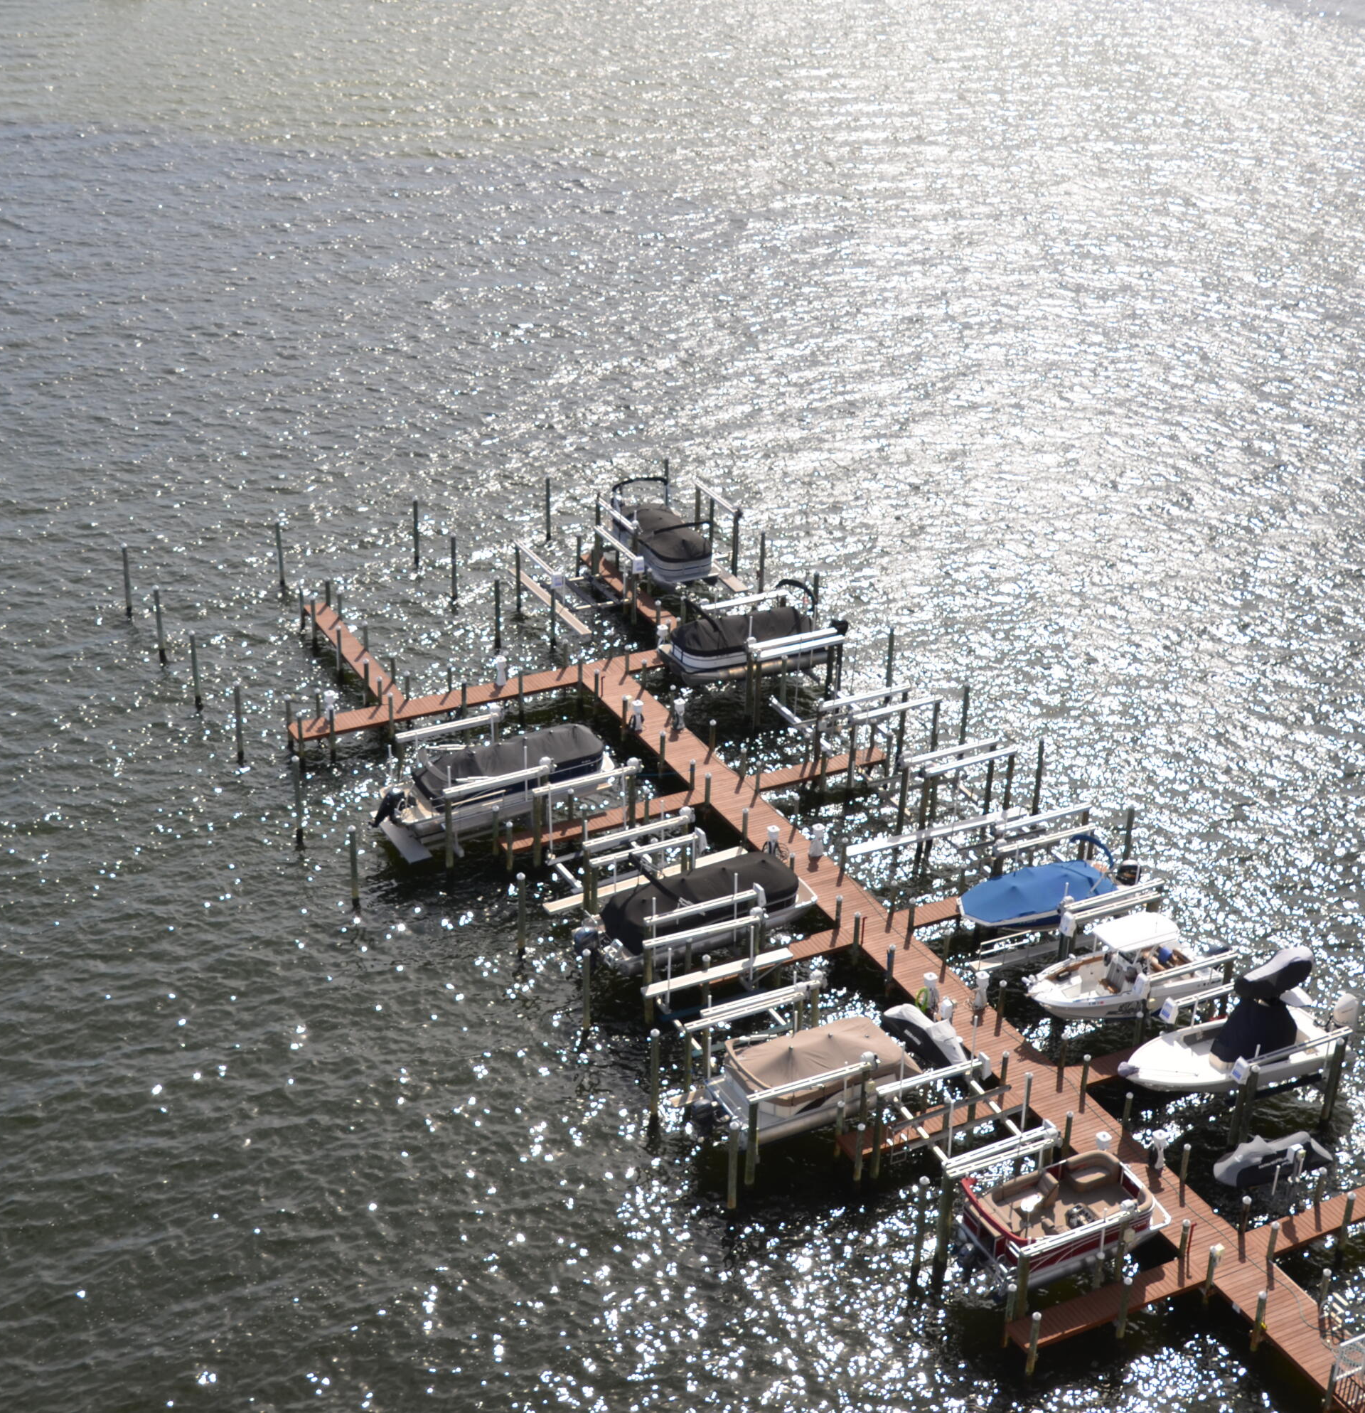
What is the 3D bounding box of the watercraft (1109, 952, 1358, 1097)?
[{"bbox_3d":[15.090,9.015,58.101,7.800,3.350,2.500,-11,29,-22],"label":"watercraft"}]

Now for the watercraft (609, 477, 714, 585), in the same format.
[{"bbox_3d":[-0.856,-7.596,92.038,2.500,3.100,7.000,-9,29,-19],"label":"watercraft"}]

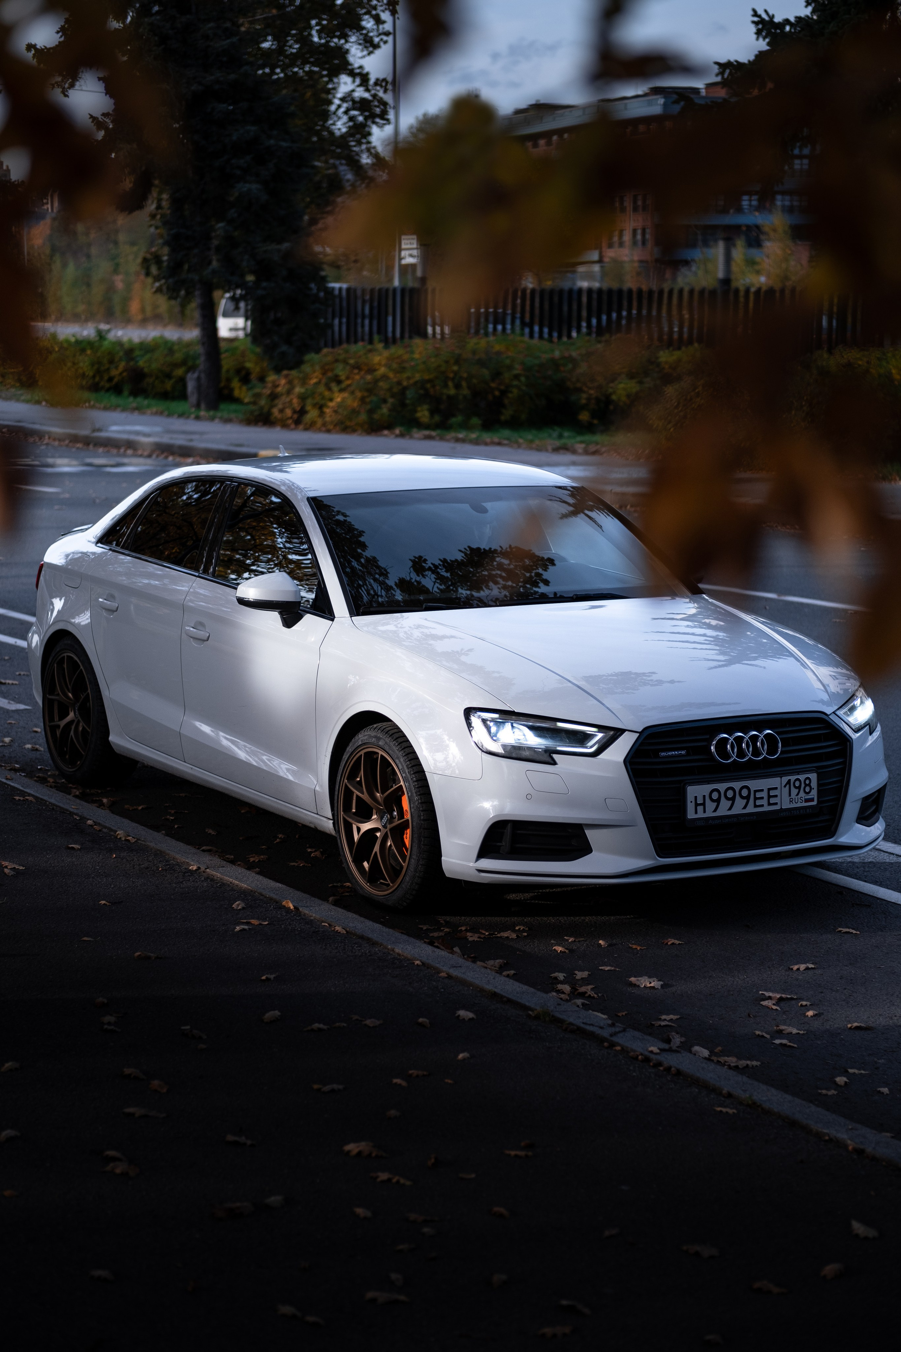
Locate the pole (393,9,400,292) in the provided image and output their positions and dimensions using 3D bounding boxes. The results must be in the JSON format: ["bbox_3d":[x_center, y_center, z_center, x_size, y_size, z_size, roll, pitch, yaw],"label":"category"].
[{"bbox_3d":[-1.326,-13.033,71.579,0.170,9.600,0.170,0,8,0],"label":"pole"}]

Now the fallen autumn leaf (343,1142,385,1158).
[{"bbox_3d":[-0.205,1.137,6.736,0.102,0.022,0.058,2,8,12],"label":"fallen autumn leaf"}]

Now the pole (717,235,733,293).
[{"bbox_3d":[4.856,-6.443,50.197,0.240,2.762,0.240,0,8,0],"label":"pole"}]

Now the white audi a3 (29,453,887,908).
[{"bbox_3d":[-0.163,-0.129,10.877,1.900,1.405,4.460,-4,9,-30],"label":"white audi a3"}]

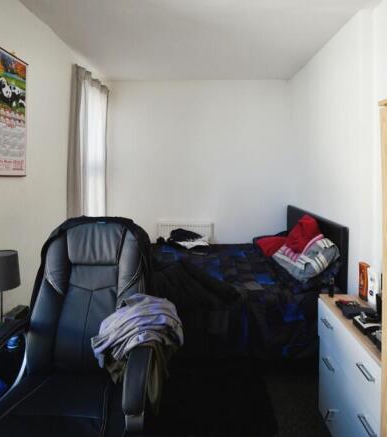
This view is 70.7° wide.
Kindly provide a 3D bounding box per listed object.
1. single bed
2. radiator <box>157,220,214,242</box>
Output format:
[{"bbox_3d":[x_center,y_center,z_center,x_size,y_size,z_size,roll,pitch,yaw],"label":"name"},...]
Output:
[{"bbox_3d":[0.137,0.500,2.650,2.000,1.100,1.400,0,6,2],"label":"single bed"},{"bbox_3d":[-0.095,0.290,3.260,0.690,0.560,0.100,0,6,2],"label":"radiator"}]

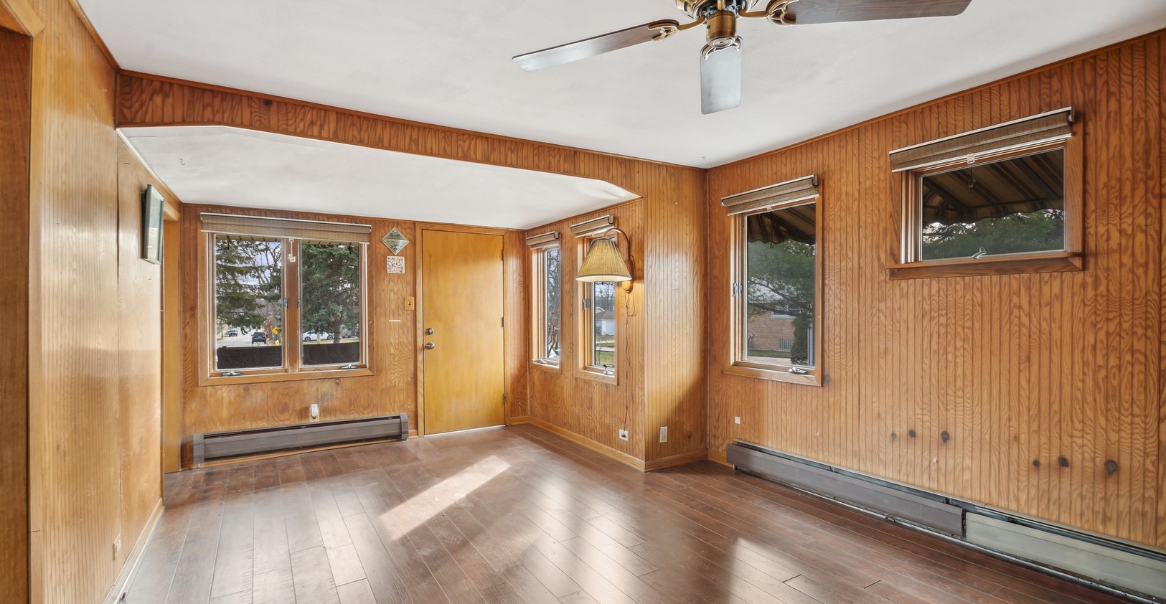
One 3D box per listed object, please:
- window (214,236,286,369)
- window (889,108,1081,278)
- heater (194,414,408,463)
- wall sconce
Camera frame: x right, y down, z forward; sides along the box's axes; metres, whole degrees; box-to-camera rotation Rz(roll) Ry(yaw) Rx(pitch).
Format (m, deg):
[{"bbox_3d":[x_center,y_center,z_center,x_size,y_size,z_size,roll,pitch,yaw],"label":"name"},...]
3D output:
[{"bbox_3d":[-2.834,0.003,4.134,0.498,1.172,0.080,0,0,-30],"label":"window"},{"bbox_3d":[2.019,-0.501,2.509,0.120,0.731,0.796,0,0,-33],"label":"window"},{"bbox_3d":[-2.391,1.185,4.264,1.617,0.220,0.075,0,0,-30],"label":"heater"},{"bbox_3d":[0.177,-0.320,3.722,0.447,0.492,0.424,0,0,-33],"label":"wall sconce"}]

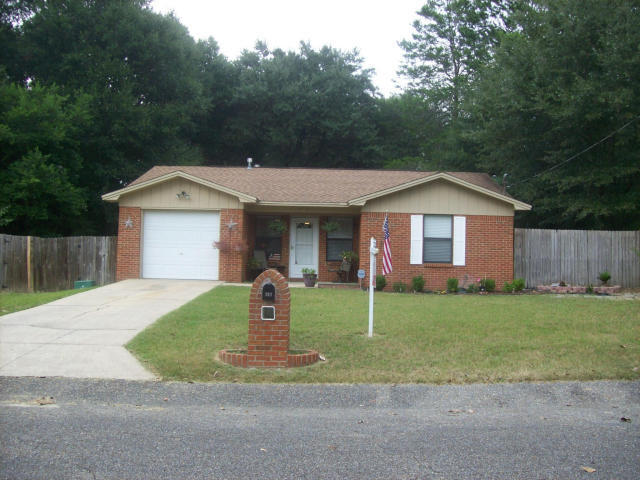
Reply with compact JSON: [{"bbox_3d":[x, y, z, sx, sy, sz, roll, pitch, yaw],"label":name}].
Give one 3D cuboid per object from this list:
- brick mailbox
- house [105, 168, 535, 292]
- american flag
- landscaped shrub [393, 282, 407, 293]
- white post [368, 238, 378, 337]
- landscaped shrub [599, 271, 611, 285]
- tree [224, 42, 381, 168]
[{"bbox_3d":[-0.635,1.006,8.826,1.320,1.260,0.680,1,-1,1],"label":"brick mailbox"},{"bbox_3d":[0.017,-0.598,24.801,13.000,4.150,9.400,1,-1,1],"label":"house"},{"bbox_3d":[1.988,0.162,19.600,0.290,1.820,0.320,1,-1,1],"label":"american flag"},{"bbox_3d":[2.341,1.393,19.600,0.420,0.320,0.400,1,-1,1],"label":"landscaped shrub"},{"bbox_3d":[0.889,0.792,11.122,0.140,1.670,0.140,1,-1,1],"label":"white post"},{"bbox_3d":[8.677,1.153,20.300,0.360,0.420,0.360,1,-1,1],"label":"landscaped shrub"},{"bbox_3d":[-1.232,-5.170,40.818,9.600,14.000,9.000,1,-1,0],"label":"tree"}]

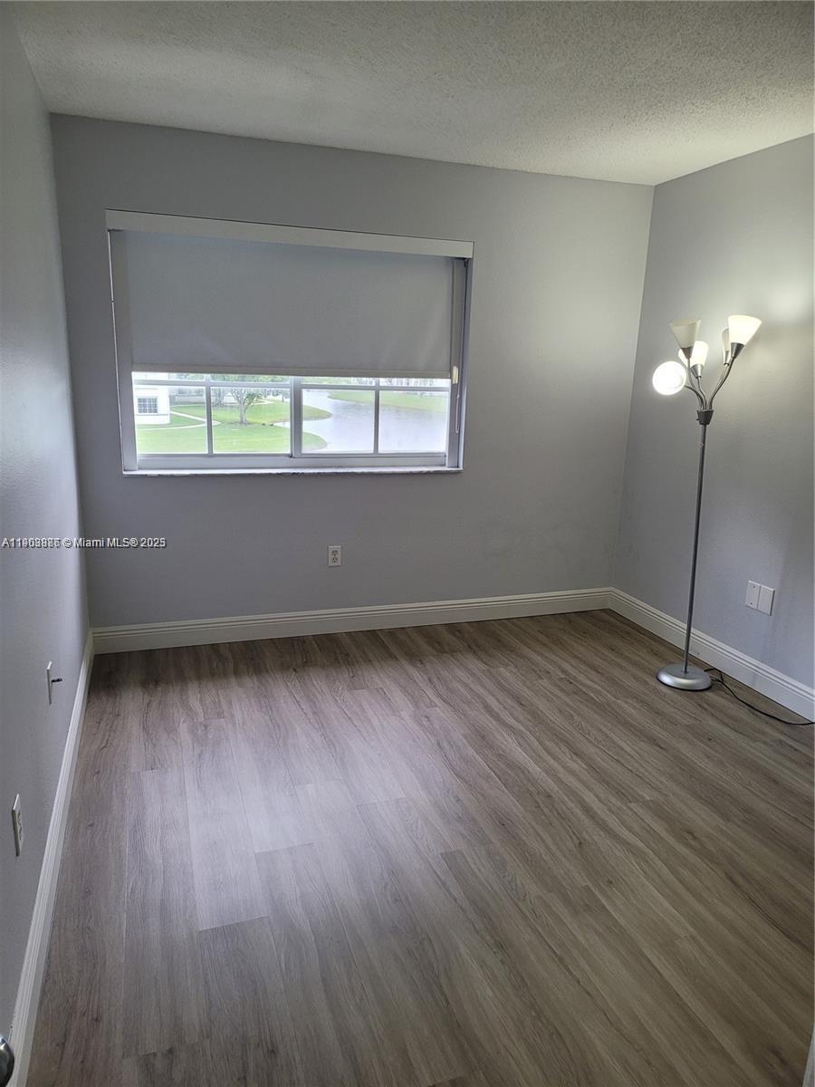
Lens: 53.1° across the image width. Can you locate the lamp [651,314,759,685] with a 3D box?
[{"bbox_3d":[1.308,-0.168,3.676,0.460,1.680,0.460,-3,14,-18],"label":"lamp"}]

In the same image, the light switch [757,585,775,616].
[{"bbox_3d":[1.637,0.259,3.726,0.012,0.118,0.078,-3,15,-18],"label":"light switch"}]

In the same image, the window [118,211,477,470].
[{"bbox_3d":[-0.518,-0.933,4.030,1.740,1.170,0.120,-3,14,-18],"label":"window"}]

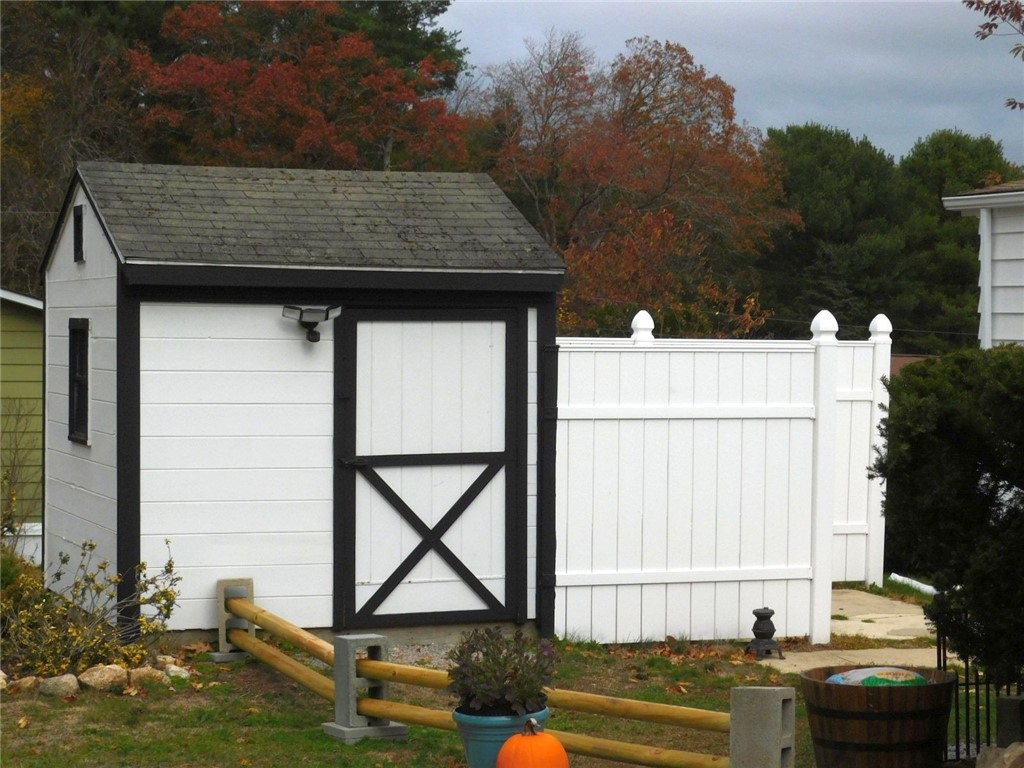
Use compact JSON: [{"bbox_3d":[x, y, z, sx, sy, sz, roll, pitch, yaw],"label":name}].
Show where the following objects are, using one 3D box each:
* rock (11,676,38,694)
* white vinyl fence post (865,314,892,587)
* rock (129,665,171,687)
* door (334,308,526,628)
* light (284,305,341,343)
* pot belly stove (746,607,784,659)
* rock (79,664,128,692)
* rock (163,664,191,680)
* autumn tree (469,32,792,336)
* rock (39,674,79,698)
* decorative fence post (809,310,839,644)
[{"bbox_3d":[-2.421,1.497,11.750,0.135,0.080,0.110,1,1,0],"label":"rock"},{"bbox_3d":[2.721,0.503,17.650,0.133,2.044,0.133,0,1,-21],"label":"white vinyl fence post"},{"bbox_3d":[-1.830,1.481,11.980,0.195,0.095,0.145,1,1,0],"label":"rock"},{"bbox_3d":[-0.466,0.485,13.751,1.183,1.854,0.070,0,1,-21],"label":"door"},{"bbox_3d":[-1.135,-0.340,13.398,0.305,0.200,0.160,0,1,-21],"label":"light"},{"bbox_3d":[1.487,1.468,13.950,0.175,0.295,0.175,0,2,-30],"label":"pot belly stove"},{"bbox_3d":[-2.063,1.485,11.950,0.250,0.125,0.200,0,1,-10],"label":"rock"},{"bbox_3d":[-1.737,1.493,12.250,0.138,0.078,0.110,1,1,0],"label":"rock"},{"bbox_3d":[2.103,-2.650,42.000,5.700,7.200,5.200,1,1,0],"label":"autumn tree"},{"bbox_3d":[-2.242,1.496,11.700,0.190,0.110,0.150,1,1,0],"label":"rock"},{"bbox_3d":[1.918,0.580,14.679,0.133,2.075,0.133,0,1,-21],"label":"decorative fence post"}]

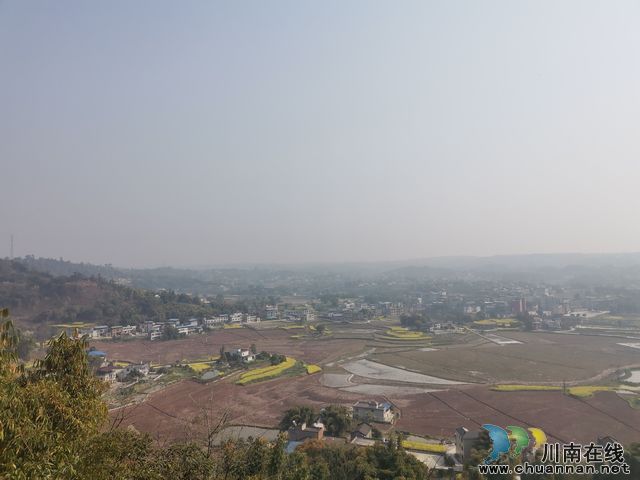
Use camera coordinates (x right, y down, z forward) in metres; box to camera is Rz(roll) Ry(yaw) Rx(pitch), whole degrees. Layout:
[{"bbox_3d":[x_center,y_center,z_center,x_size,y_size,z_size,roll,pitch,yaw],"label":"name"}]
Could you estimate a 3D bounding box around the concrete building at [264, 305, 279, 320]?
[{"bbox_3d":[-56.570,84.250,561.030,13.600,15.800,10.500,0,-3,3],"label":"concrete building"}]

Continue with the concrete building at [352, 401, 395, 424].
[{"bbox_3d":[24.190,78.840,220.810,15.400,6.200,9.000,-1,-3,22],"label":"concrete building"}]

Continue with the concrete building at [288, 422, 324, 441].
[{"bbox_3d":[-5.500,77.330,195.890,13.200,5.000,7.500,-1,-3,14],"label":"concrete building"}]

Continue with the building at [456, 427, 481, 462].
[{"bbox_3d":[54.450,74.770,176.720,7.600,10.400,6.800,0,-3,-5],"label":"building"}]

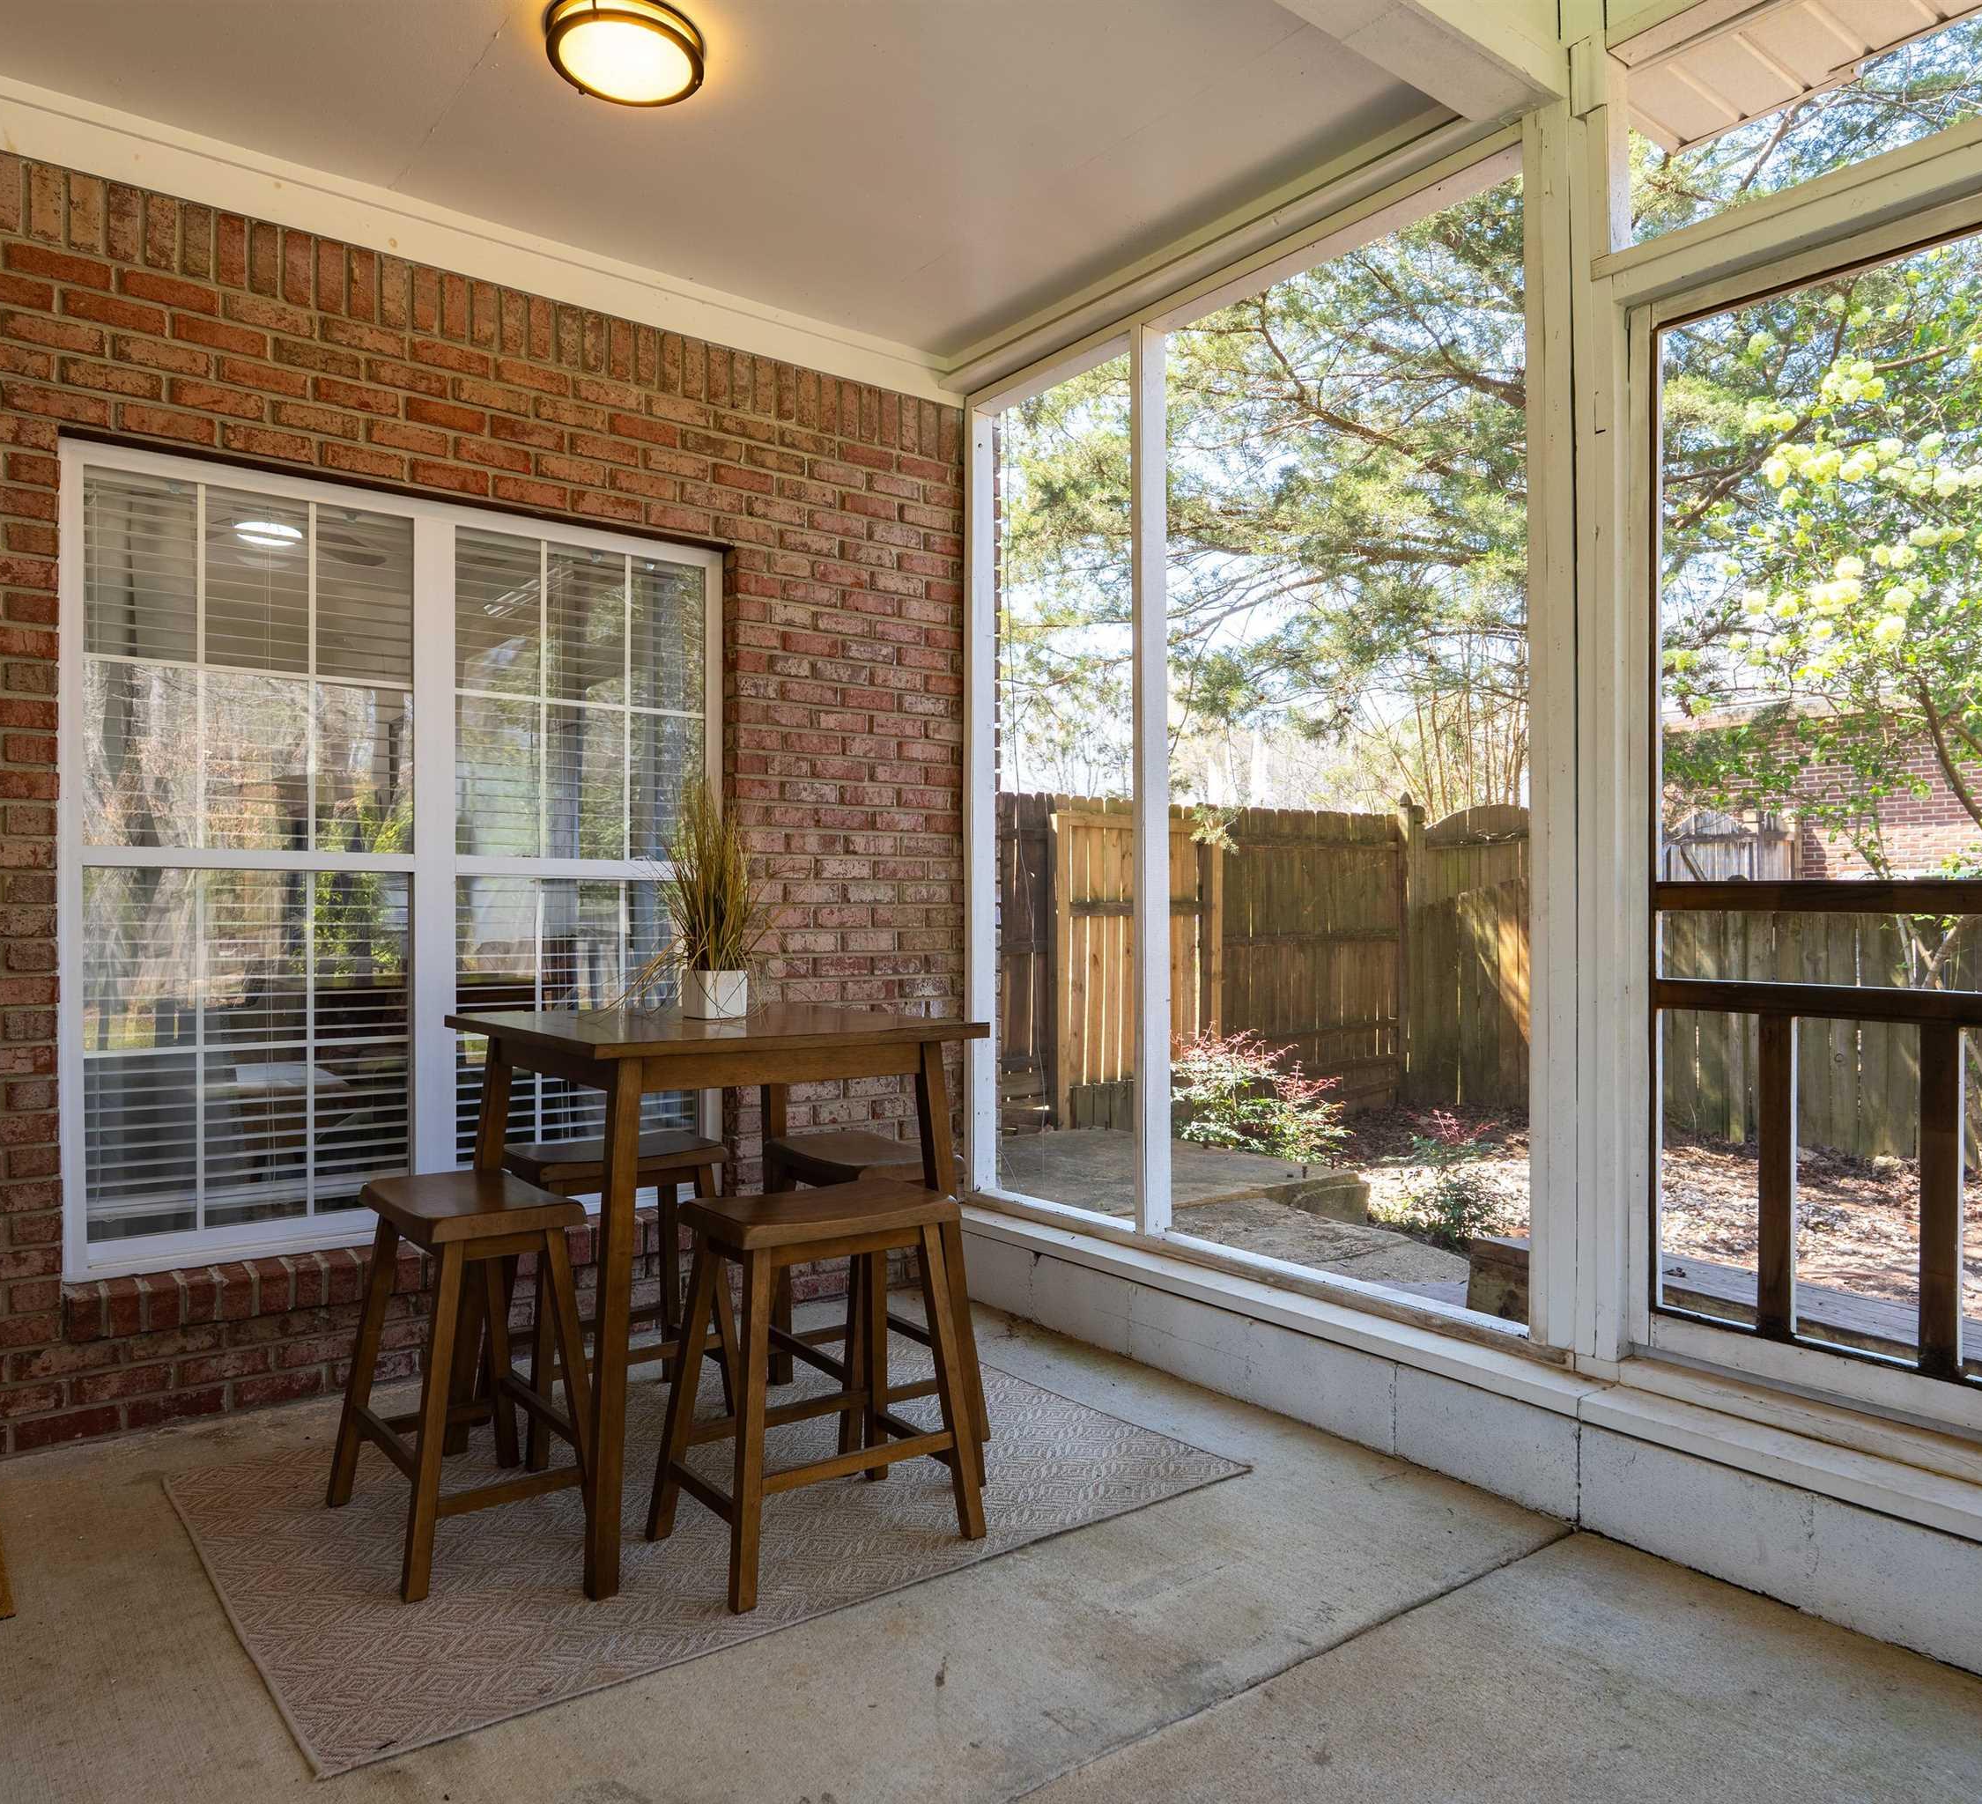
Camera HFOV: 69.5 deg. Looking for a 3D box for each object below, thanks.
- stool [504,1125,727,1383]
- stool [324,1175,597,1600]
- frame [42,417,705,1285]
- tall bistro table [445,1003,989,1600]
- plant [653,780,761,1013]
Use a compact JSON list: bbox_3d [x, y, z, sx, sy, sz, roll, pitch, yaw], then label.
[{"bbox_3d":[-0.848,0.843,3.176,0.485,0.612,0.355,0,0,-38],"label":"stool"},{"bbox_3d":[-0.973,0.845,2.648,0.355,0.612,0.485,0,0,-37],"label":"stool"},{"bbox_3d":[-1.389,-0.087,3.567,1.565,1.810,0.090,0,0,-38],"label":"frame"},{"bbox_3d":[-0.577,0.693,2.903,0.800,0.912,0.800,0,0,-36],"label":"tall bistro table"},{"bbox_3d":[-0.594,-0.016,3.030,0.200,0.505,0.200,0,0,-38],"label":"plant"}]

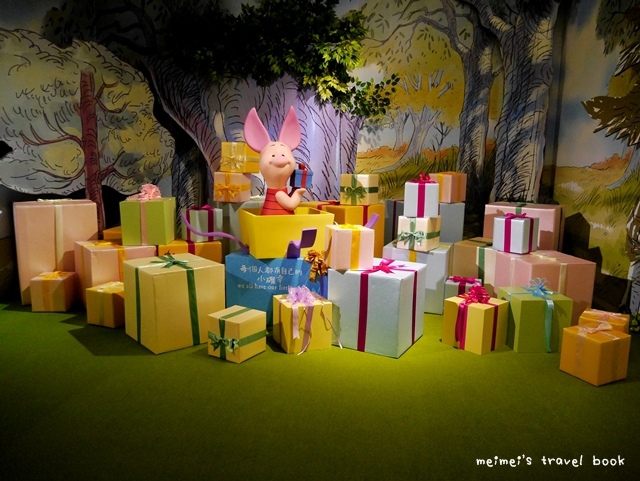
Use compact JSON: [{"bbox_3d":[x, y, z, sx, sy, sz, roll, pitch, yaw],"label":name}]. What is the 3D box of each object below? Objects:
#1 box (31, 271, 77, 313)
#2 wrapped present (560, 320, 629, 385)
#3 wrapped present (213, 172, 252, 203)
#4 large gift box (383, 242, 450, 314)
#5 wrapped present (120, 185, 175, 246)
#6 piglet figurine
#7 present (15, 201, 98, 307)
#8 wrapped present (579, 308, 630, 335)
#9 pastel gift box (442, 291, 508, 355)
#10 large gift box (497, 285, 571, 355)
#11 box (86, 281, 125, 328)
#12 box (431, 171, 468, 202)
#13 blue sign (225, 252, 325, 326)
[{"bbox_3d":[-2.191,0.420,4.277,0.257,0.268,0.257,0,9,-8],"label":"box"},{"bbox_3d":[1.636,0.669,3.085,0.257,0.270,0.257,-4,10,-26],"label":"wrapped present"},{"bbox_3d":[-0.819,-0.502,4.886,0.260,0.260,0.260,3,9,13],"label":"wrapped present"},{"bbox_3d":[0.878,0.303,4.602,0.522,0.522,0.516,4,10,20],"label":"large gift box"},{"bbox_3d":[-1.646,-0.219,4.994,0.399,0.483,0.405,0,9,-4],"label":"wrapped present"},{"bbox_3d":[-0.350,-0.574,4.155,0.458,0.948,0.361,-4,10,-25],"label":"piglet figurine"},{"bbox_3d":[-2.379,0.079,4.725,0.620,0.847,0.510,-4,11,-29],"label":"present"},{"bbox_3d":[1.876,0.618,3.425,0.257,0.268,0.257,8,11,36],"label":"wrapped present"},{"bbox_3d":[1.207,0.618,4.017,0.341,0.394,0.343,-7,12,-41],"label":"pastel gift box"},{"bbox_3d":[1.664,0.591,4.056,0.396,0.449,0.394,0,9,-5],"label":"large gift box"},{"bbox_3d":[-1.575,0.482,3.943,0.257,0.270,0.257,4,10,21],"label":"box"},{"bbox_3d":[1.241,-0.510,5.046,0.262,0.269,0.262,-7,12,-42],"label":"box"},{"bbox_3d":[-0.306,0.359,4.189,0.748,0.516,0.568,2,9,9],"label":"blue sign"}]

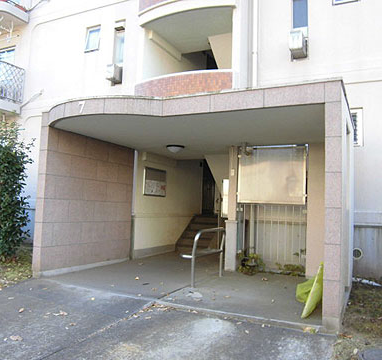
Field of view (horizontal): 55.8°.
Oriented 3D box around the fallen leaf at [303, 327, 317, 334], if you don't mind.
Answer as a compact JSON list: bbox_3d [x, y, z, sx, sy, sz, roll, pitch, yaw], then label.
[{"bbox_3d":[1.277,1.598,3.862,0.140,0.040,0.100,2,-4,0],"label":"fallen leaf"}]

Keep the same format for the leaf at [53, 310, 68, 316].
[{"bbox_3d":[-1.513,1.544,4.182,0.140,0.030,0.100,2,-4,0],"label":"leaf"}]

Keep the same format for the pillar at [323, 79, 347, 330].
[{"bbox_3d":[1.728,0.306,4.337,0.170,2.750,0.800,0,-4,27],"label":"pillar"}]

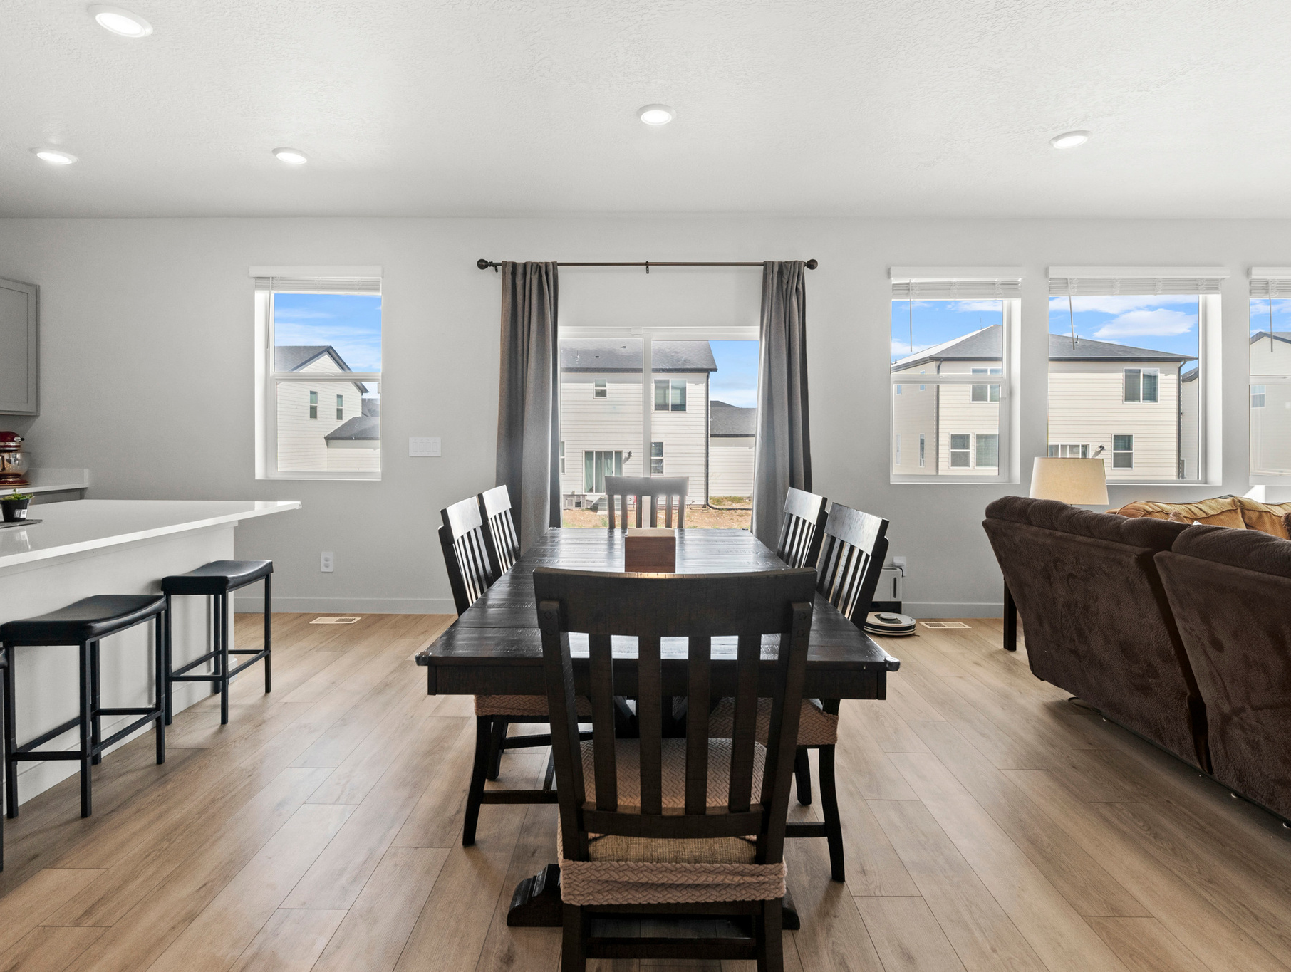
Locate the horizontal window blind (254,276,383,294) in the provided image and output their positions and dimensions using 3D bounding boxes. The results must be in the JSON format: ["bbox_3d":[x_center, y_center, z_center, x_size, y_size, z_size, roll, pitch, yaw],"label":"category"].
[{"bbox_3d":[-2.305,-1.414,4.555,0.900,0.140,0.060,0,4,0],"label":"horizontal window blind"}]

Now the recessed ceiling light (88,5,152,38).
[{"bbox_3d":[-1.931,-1.703,2.389,0.184,0.024,0.184,0,4,0],"label":"recessed ceiling light"}]

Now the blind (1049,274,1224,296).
[{"bbox_3d":[3.395,-1.395,4.490,1.215,0.160,0.075,0,2,0],"label":"blind"}]

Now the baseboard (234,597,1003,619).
[{"bbox_3d":[-0.185,0.845,4.470,5.400,0.115,0.020,0,2,0],"label":"baseboard"}]

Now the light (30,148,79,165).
[{"bbox_3d":[-3.208,-1.788,3.522,0.184,0.024,0.184,0,4,0],"label":"light"}]

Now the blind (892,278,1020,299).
[{"bbox_3d":[2.145,-1.365,4.495,0.890,0.150,0.075,0,2,0],"label":"blind"}]

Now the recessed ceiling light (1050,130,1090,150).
[{"bbox_3d":[2.182,-1.774,3.335,0.184,0.024,0.184,0,4,0],"label":"recessed ceiling light"}]

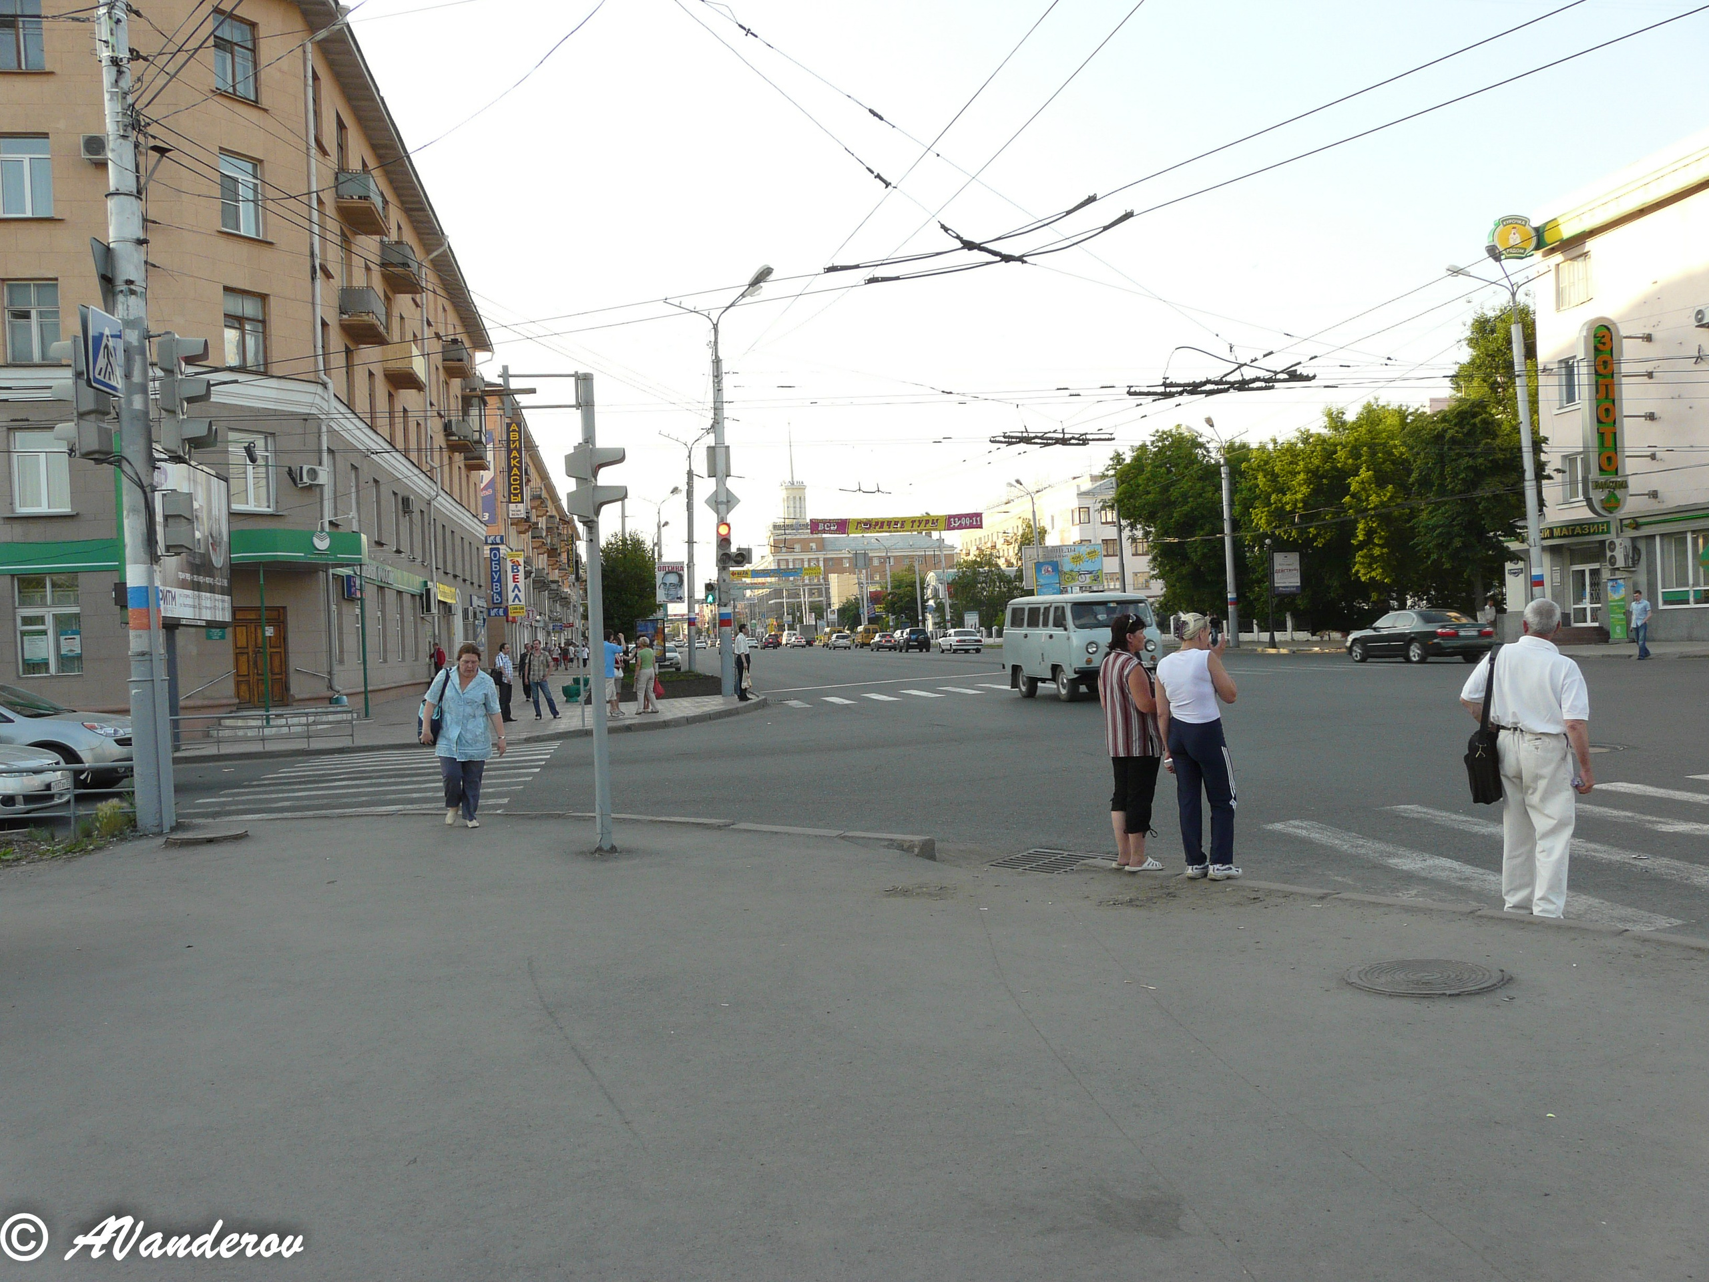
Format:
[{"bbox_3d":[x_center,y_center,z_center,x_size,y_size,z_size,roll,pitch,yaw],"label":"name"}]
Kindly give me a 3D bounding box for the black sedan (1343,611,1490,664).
[{"bbox_3d":[16.027,-0.113,39.000,1.790,1.440,4.800,-2,0,-9],"label":"black sedan"}]

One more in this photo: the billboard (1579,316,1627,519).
[{"bbox_3d":[23.448,-7.005,43.300,1.300,6.200,0.350,-2,0,-9],"label":"billboard"}]

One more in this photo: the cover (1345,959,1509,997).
[{"bbox_3d":[2.421,1.424,5.850,0.660,0.040,0.660,-2,0,-9],"label":"cover"}]

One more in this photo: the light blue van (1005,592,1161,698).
[{"bbox_3d":[4.517,0.108,27.746,1.960,2.070,4.370,-2,0,-11],"label":"light blue van"}]

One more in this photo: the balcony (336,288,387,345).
[{"bbox_3d":[-13.766,-9.169,38.980,0.910,1.030,2.650,-2,0,-9],"label":"balcony"}]

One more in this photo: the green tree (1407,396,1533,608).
[{"bbox_3d":[22.031,-4.377,49.476,5.000,9.000,5.000,-2,0,-9],"label":"green tree"}]

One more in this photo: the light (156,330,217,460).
[{"bbox_3d":[-5.952,-2.186,12.300,0.480,1.100,0.360,-2,0,-9],"label":"light"}]

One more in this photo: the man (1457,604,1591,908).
[{"bbox_3d":[3.489,0.616,7.195,0.600,1.710,0.400,-2,0,38],"label":"man"}]

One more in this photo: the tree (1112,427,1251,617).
[{"bbox_3d":[17.772,-5.664,74.969,7.600,11.700,7.400,-2,0,-9],"label":"tree"}]

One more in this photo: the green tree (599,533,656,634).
[{"bbox_3d":[-11.974,-2.068,73.980,3.300,7.500,3.300,-2,0,-9],"label":"green tree"}]

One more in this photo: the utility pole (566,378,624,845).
[{"bbox_3d":[-1.912,-0.214,10.499,0.420,3.580,0.300,-2,0,-9],"label":"utility pole"}]

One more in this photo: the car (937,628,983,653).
[{"bbox_3d":[6.349,0.039,83.999,1.800,1.450,4.870,-2,0,-9],"label":"car"}]

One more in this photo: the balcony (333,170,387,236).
[{"bbox_3d":[-13.904,-12.394,39.075,0.930,1.030,2.680,-2,0,-9],"label":"balcony"}]

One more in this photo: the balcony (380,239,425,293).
[{"bbox_3d":[-16.159,-13.410,49.500,1.000,1.100,3.100,-2,0,-9],"label":"balcony"}]

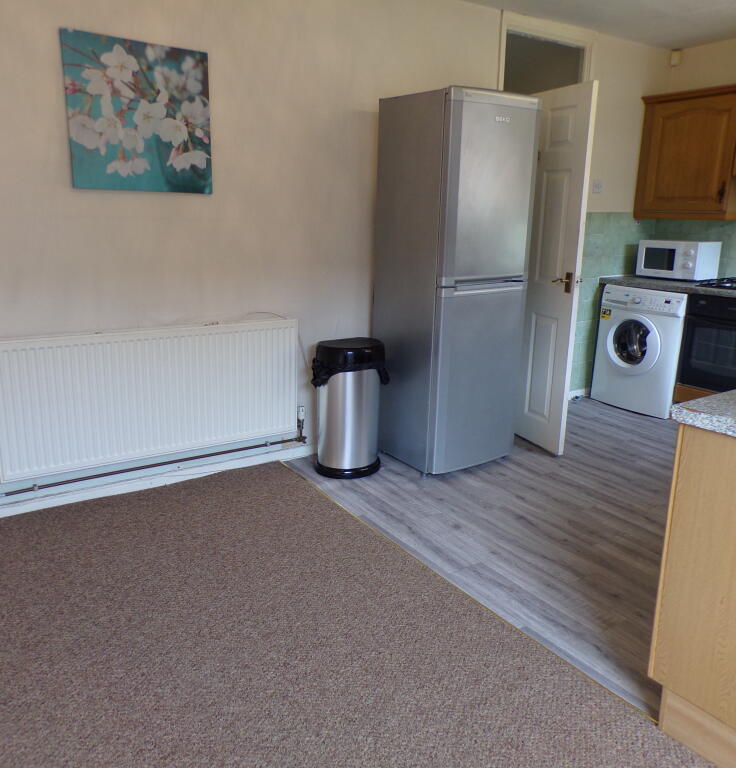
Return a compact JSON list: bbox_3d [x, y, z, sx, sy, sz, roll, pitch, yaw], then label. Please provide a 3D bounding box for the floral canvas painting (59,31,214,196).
[{"bbox_3d":[-0.978,-1.146,3.065,0.615,0.610,0.030,-8,17,-35],"label":"floral canvas painting"}]

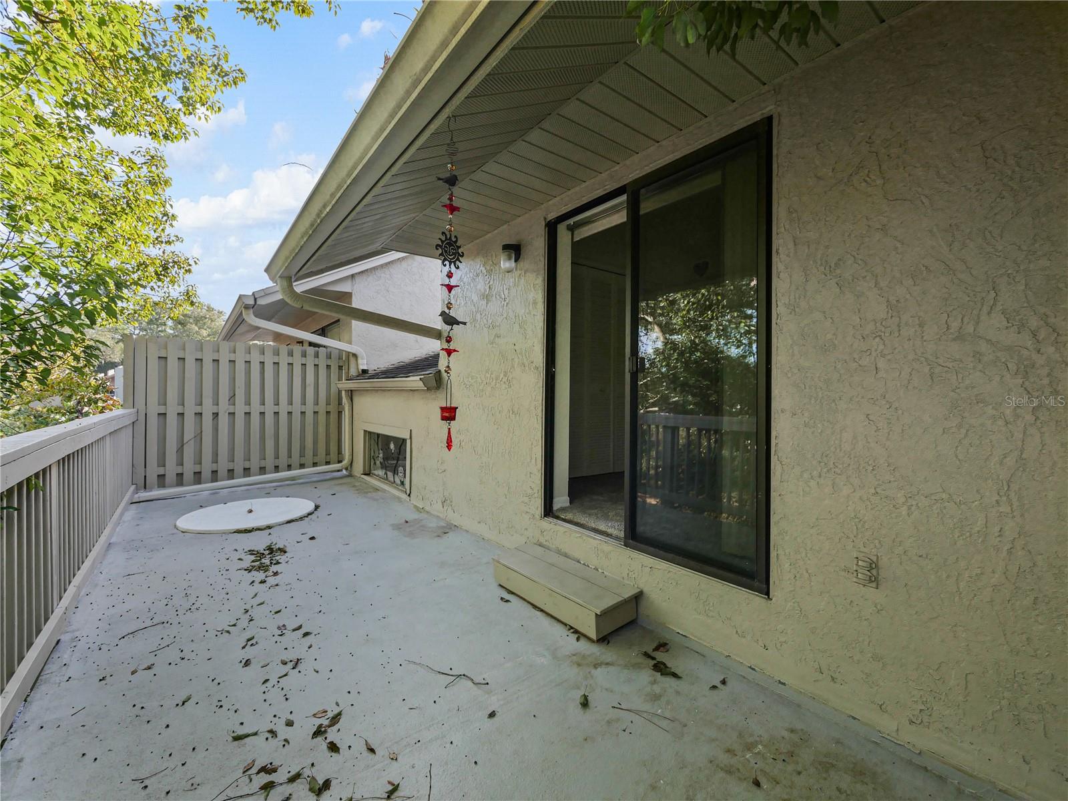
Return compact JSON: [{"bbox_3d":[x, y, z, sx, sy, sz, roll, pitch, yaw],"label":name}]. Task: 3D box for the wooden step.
[{"bbox_3d":[0.165,1.097,2.546,0.375,0.160,0.920,0,1,-39],"label":"wooden step"}]

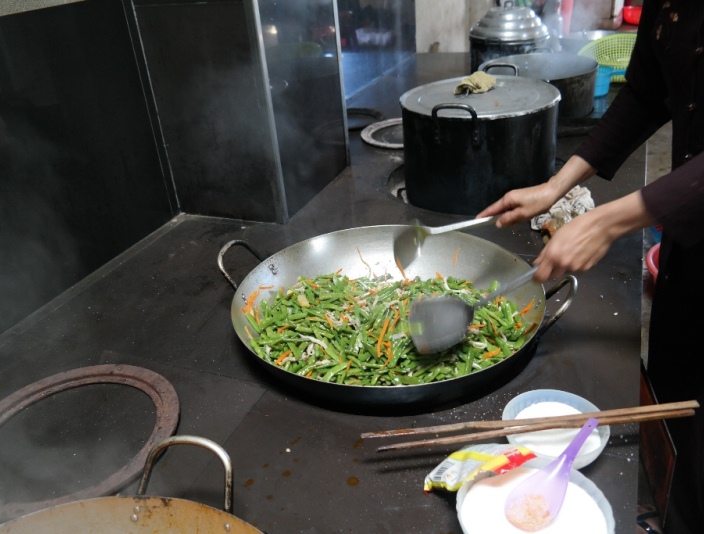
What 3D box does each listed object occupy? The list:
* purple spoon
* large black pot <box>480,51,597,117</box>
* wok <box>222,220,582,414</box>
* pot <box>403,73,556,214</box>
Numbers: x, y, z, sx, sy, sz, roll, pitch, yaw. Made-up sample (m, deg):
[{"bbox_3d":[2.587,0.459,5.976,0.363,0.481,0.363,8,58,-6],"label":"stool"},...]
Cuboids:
[{"bbox_3d":[0.269,0.263,0.766,0.060,0.040,0.183,22,53,38],"label":"purple spoon"},{"bbox_3d":[0.730,-0.706,2.382,0.501,0.230,0.454,-23,34,-29],"label":"large black pot"},{"bbox_3d":[0.070,0.074,1.233,0.712,0.230,0.607,7,31,20],"label":"wok"},{"bbox_3d":[0.366,-0.365,1.730,0.445,0.315,0.493,10,32,24],"label":"pot"}]

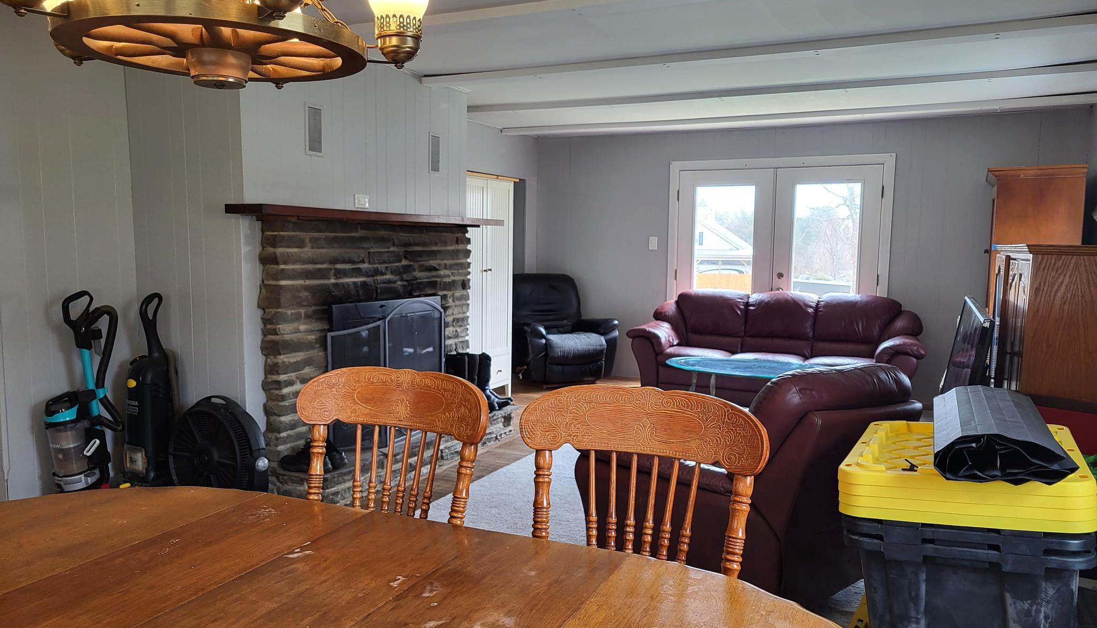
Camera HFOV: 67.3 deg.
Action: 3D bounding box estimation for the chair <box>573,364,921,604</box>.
[{"bbox_3d":[0.870,0.616,3.455,1.060,0.940,1.000,-4,7,-43],"label":"chair"}]

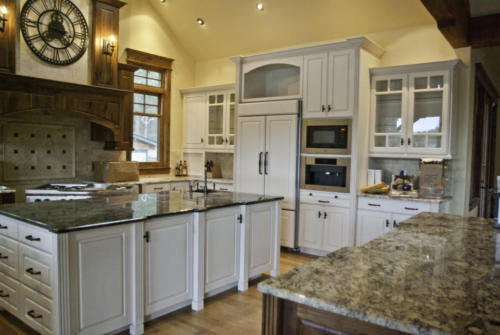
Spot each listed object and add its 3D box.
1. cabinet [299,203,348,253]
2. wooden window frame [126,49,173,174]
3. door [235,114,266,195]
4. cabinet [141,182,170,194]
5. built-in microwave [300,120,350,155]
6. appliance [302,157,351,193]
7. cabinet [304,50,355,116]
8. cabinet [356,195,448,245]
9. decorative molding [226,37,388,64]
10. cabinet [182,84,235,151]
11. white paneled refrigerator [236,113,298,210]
[{"bbox_3d":[1.175,0.815,5.293,0.735,0.618,0.600,3,3,37],"label":"cabinet"},{"bbox_3d":[-1.759,-0.928,6.715,0.120,2.145,1.010,3,3,37],"label":"wooden window frame"},{"bbox_3d":[0.037,-0.092,5.717,0.535,1.353,0.100,3,3,37],"label":"door"},{"bbox_3d":[-1.812,0.703,6.466,0.632,0.904,0.592,3,3,37],"label":"cabinet"},{"bbox_3d":[1.208,-0.430,5.426,0.739,0.481,0.500,3,3,37],"label":"built-in microwave"},{"bbox_3d":[1.146,0.088,5.204,0.718,0.448,0.500,3,3,37],"label":"appliance"},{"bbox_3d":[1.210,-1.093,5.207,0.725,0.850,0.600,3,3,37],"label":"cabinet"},{"bbox_3d":[2.021,0.833,4.970,1.006,0.914,0.661,3,3,37],"label":"cabinet"},{"bbox_3d":[0.771,-1.570,5.482,2.140,0.125,0.830,3,3,37],"label":"decorative molding"},{"bbox_3d":[-0.575,-0.863,6.820,1.620,1.120,0.370,3,3,37],"label":"cabinet"},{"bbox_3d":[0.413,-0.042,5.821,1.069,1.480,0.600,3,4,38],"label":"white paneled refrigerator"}]

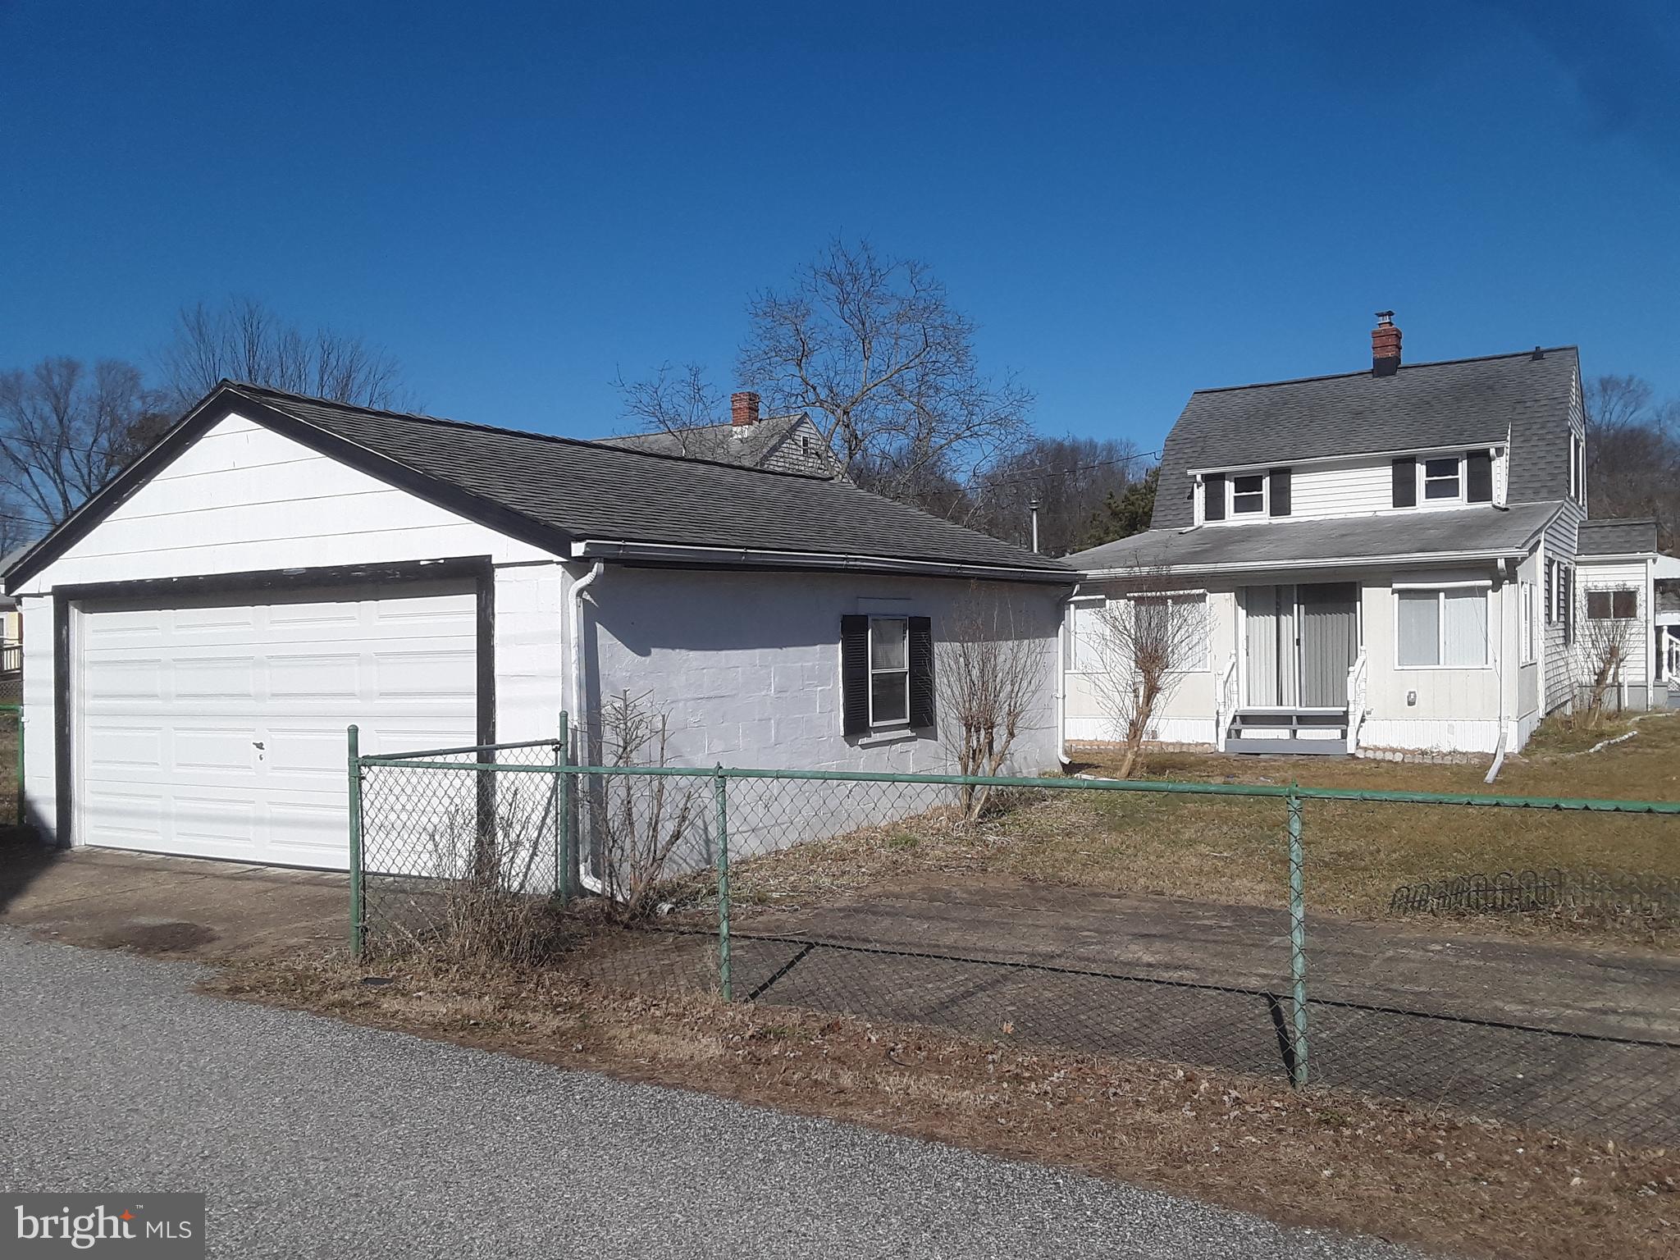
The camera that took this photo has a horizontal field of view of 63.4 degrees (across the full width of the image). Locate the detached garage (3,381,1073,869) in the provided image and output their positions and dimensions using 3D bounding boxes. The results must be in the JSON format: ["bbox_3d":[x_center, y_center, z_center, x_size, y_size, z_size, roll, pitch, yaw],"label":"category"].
[{"bbox_3d":[-2.250,-0.062,13.576,6.620,3.560,8.450,-2,0,31],"label":"detached garage"}]

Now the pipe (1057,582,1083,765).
[{"bbox_3d":[2.586,0.510,15.357,0.250,2.100,0.110,-2,0,31],"label":"pipe"}]

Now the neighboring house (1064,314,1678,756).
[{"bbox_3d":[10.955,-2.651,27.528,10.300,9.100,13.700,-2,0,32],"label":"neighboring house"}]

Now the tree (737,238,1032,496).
[{"bbox_3d":[0.870,-2.820,26.500,5.759,9.640,5.471,-1,0,0],"label":"tree"}]

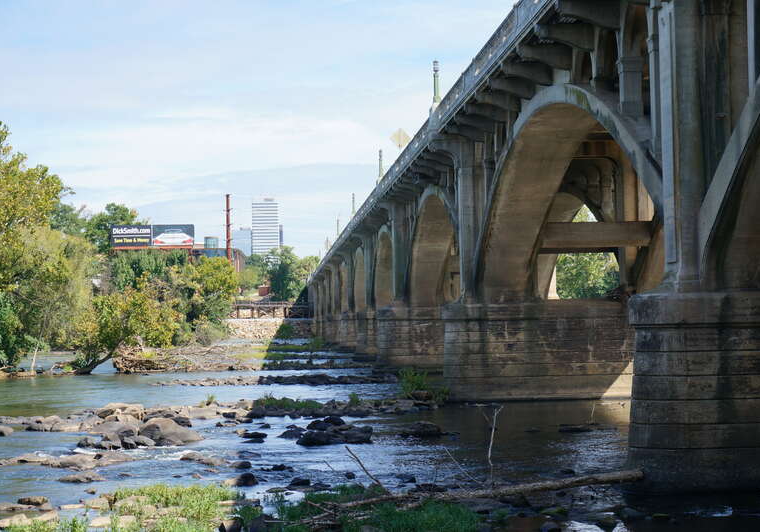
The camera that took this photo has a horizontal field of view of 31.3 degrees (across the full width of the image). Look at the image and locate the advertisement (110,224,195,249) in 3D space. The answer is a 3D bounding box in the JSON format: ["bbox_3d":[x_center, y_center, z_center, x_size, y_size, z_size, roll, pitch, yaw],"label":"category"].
[{"bbox_3d":[-41.150,-5.340,245.000,15.200,4.300,0.800,0,-2,-2],"label":"advertisement"}]

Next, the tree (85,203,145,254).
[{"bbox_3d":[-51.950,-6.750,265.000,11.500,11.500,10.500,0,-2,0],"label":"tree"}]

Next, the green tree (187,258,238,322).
[{"bbox_3d":[-21.510,3.040,175.000,6.500,8.500,6.000,0,-2,0],"label":"green tree"}]

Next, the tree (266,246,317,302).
[{"bbox_3d":[-19.600,1.880,300.000,11.000,12.400,10.000,0,-2,0],"label":"tree"}]

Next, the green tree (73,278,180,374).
[{"bbox_3d":[-18.160,4.330,97.000,7.700,6.900,6.500,0,-2,0],"label":"green tree"}]

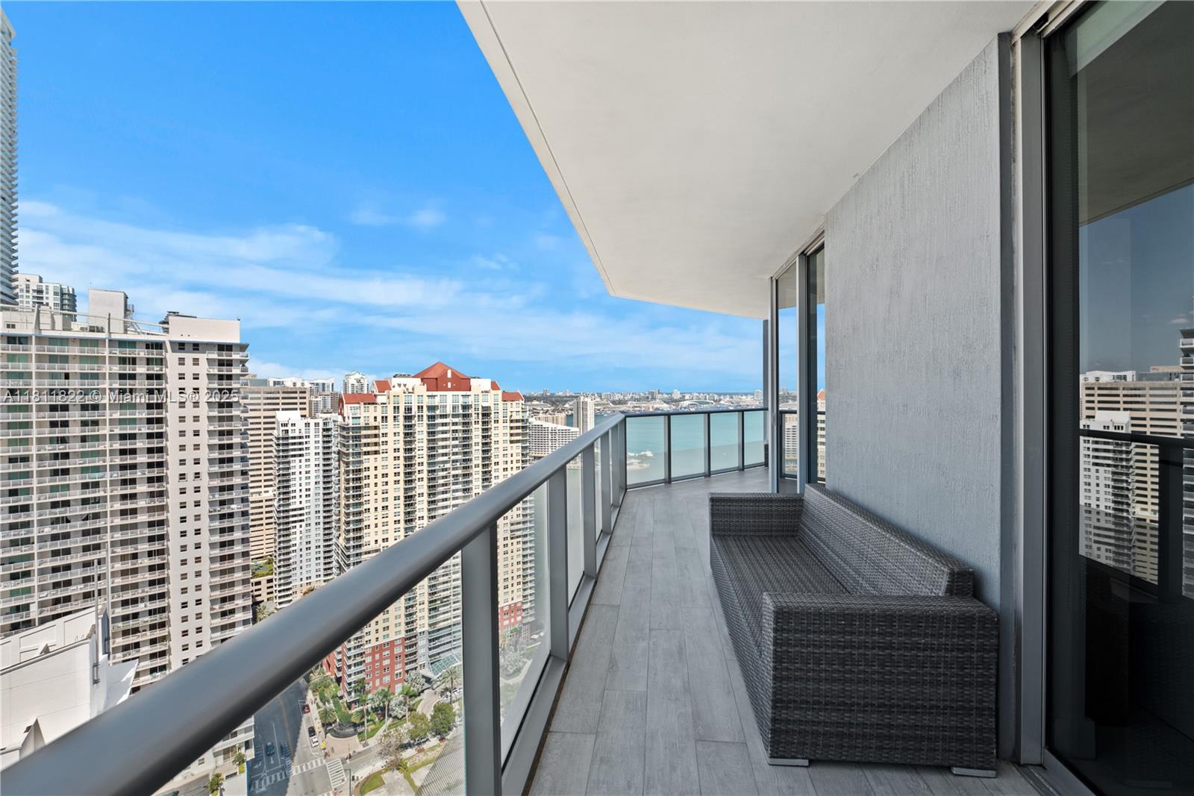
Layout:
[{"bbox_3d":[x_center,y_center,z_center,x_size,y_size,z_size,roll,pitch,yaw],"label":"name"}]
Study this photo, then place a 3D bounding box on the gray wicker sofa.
[{"bbox_3d":[1.160,1.015,2.640,0.790,0.730,1.850,0,1,6],"label":"gray wicker sofa"}]

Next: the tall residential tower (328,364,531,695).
[{"bbox_3d":[-63.000,42.200,183.300,68.000,112.000,29.000,-1,1,-38],"label":"tall residential tower"}]

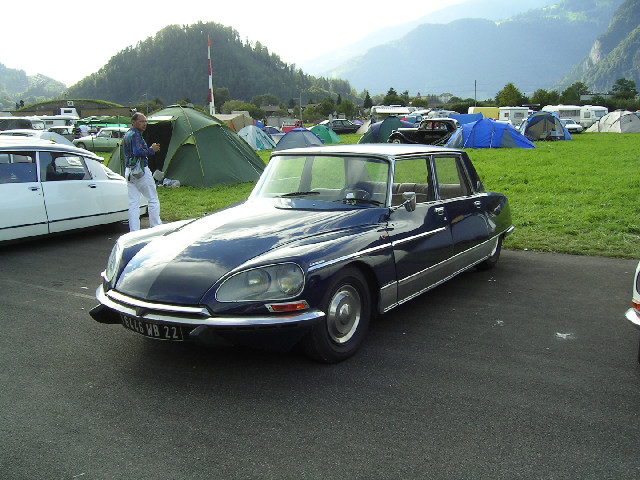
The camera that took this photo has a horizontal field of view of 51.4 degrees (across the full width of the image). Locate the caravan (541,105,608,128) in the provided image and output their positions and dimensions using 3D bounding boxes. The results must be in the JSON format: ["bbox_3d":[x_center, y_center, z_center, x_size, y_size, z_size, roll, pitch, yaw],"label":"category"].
[{"bbox_3d":[25.996,-12.299,67.988,6.400,2.700,2.300,3,11,20],"label":"caravan"}]

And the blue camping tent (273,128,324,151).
[{"bbox_3d":[-1.103,-5.356,35.811,2.900,1.300,2.400,-1,10,0],"label":"blue camping tent"}]

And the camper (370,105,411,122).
[{"bbox_3d":[6.560,-10.839,61.069,5.500,3.000,2.300,2,11,17],"label":"camper"}]

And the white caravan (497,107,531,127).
[{"bbox_3d":[19.193,-11.815,66.018,2.200,2.700,4.800,-4,10,-14],"label":"white caravan"}]

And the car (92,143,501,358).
[{"bbox_3d":[0.288,-0.179,6.064,1.800,1.410,4.850,6,12,34],"label":"car"}]

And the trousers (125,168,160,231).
[{"bbox_3d":[-2.588,-0.582,9.789,0.480,0.980,0.380,-4,10,-16],"label":"trousers"}]

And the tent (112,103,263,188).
[{"bbox_3d":[-3.724,-2.685,18.705,3.600,2.100,2.800,5,12,33],"label":"tent"}]

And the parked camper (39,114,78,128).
[{"bbox_3d":[-26.425,-11.077,67.003,5.300,2.750,2.200,1,10,11],"label":"parked camper"}]

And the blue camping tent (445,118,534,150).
[{"bbox_3d":[9.438,-5.961,37.061,4.700,1.650,2.400,-2,10,-6],"label":"blue camping tent"}]

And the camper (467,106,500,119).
[{"bbox_3d":[16.660,-11.939,67.003,5.200,2.700,2.100,-5,11,-20],"label":"camper"}]

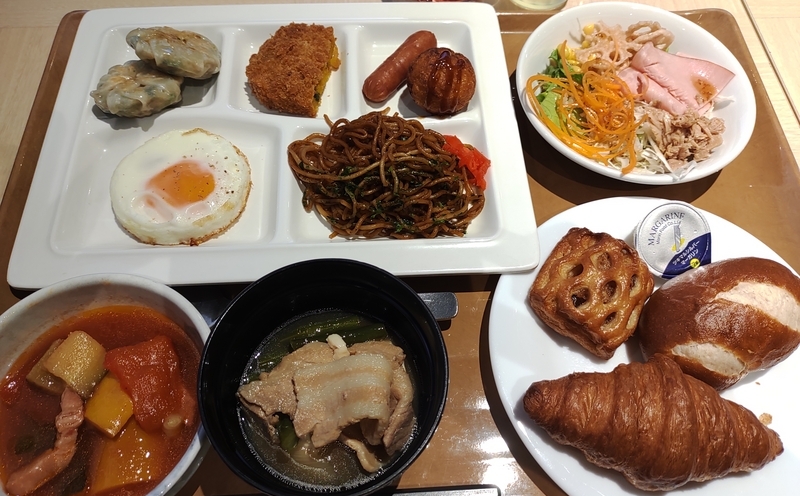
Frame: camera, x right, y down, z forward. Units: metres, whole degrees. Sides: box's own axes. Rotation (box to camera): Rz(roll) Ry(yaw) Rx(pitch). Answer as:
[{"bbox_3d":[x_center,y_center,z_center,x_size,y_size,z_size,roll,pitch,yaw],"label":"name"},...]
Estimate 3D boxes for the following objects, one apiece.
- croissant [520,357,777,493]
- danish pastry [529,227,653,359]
[{"bbox_3d":[0.124,0.086,0.306,0.124,0.046,0.064,10,62,4],"label":"croissant"},{"bbox_3d":[0.106,0.026,0.344,0.059,0.032,0.054,39,68,18],"label":"danish pastry"}]

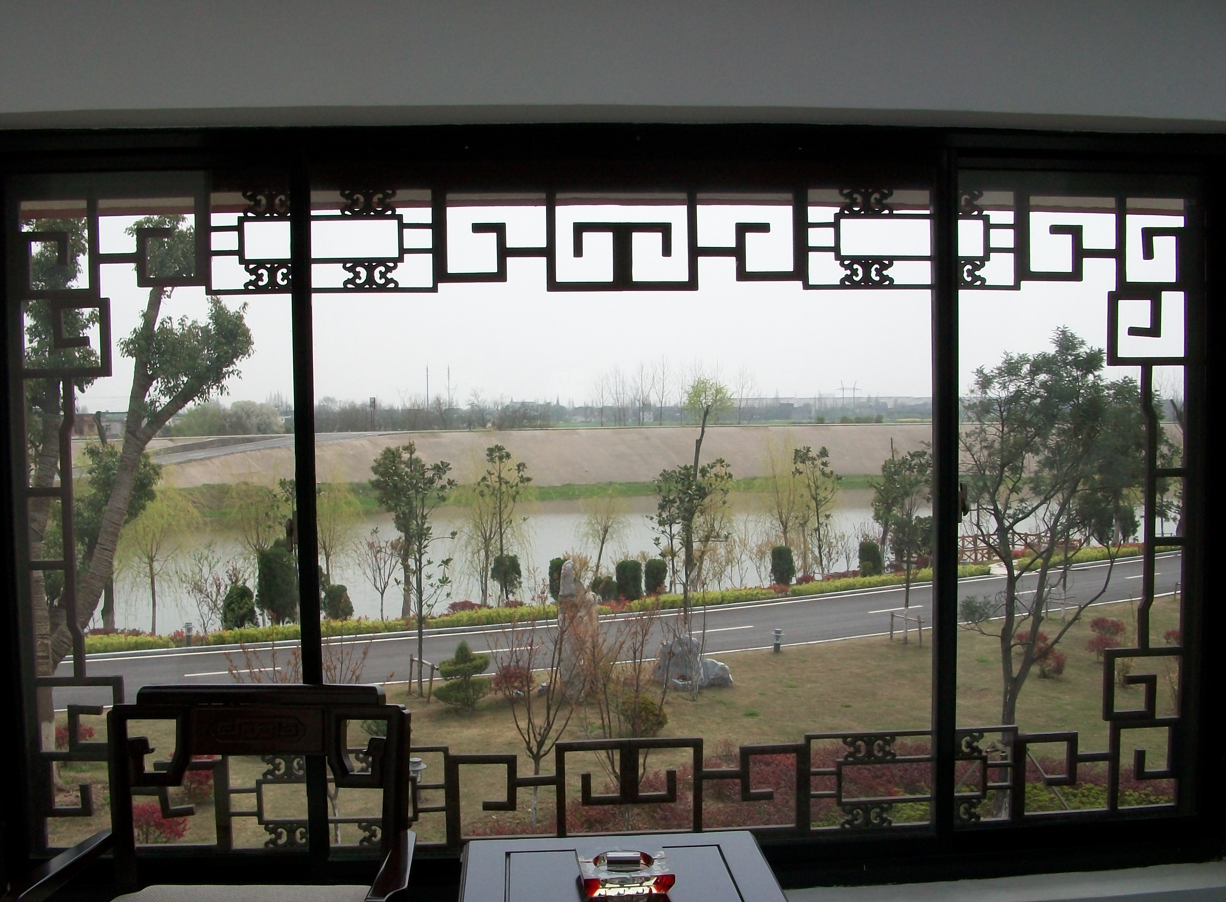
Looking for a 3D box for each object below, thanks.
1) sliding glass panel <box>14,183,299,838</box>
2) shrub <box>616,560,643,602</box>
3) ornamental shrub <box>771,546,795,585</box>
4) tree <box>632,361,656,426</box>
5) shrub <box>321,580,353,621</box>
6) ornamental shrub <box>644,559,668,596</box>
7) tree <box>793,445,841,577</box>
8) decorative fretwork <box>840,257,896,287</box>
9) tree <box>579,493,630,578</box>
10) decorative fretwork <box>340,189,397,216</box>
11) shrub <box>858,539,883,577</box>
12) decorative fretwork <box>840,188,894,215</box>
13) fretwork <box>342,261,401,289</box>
[{"bbox_3d":[-1.046,0.147,2.807,0.653,1.583,0.050,-1,2,-4],"label":"sliding glass panel"},{"bbox_3d":[0.587,4.775,44.112,1.018,1.581,1.018,-1,2,0],"label":"shrub"},{"bbox_3d":[5.450,3.684,38.600,0.798,1.320,0.800,-1,2,0],"label":"ornamental shrub"},{"bbox_3d":[4.395,-8.079,170.000,3.245,9.127,3.200,-1,2,0],"label":"tree"},{"bbox_3d":[-7.501,4.083,32.800,0.887,1.148,0.920,-1,2,0],"label":"shrub"},{"bbox_3d":[1.598,4.784,45.369,0.867,1.445,0.867,-1,2,0],"label":"ornamental shrub"},{"bbox_3d":[6.777,2.020,40.000,1.623,4.391,1.600,-1,2,0],"label":"tree"},{"bbox_3d":[0.629,-0.441,2.980,0.137,0.069,0.025,-1,2,-3],"label":"decorative fretwork"},{"bbox_3d":[-0.371,3.531,45.933,1.976,3.955,1.877,-1,2,0],"label":"tree"},{"bbox_3d":[-0.591,-0.601,2.910,0.139,0.065,0.025,-1,2,-3],"label":"decorative fretwork"},{"bbox_3d":[10.704,4.452,49.950,1.034,1.552,1.034,-1,2,0],"label":"shrub"},{"bbox_3d":[0.629,-0.619,2.980,0.137,0.069,0.025,-1,2,-3],"label":"decorative fretwork"},{"bbox_3d":[-0.587,-0.427,2.916,0.137,0.069,0.025,-1,2,-4],"label":"fretwork"}]

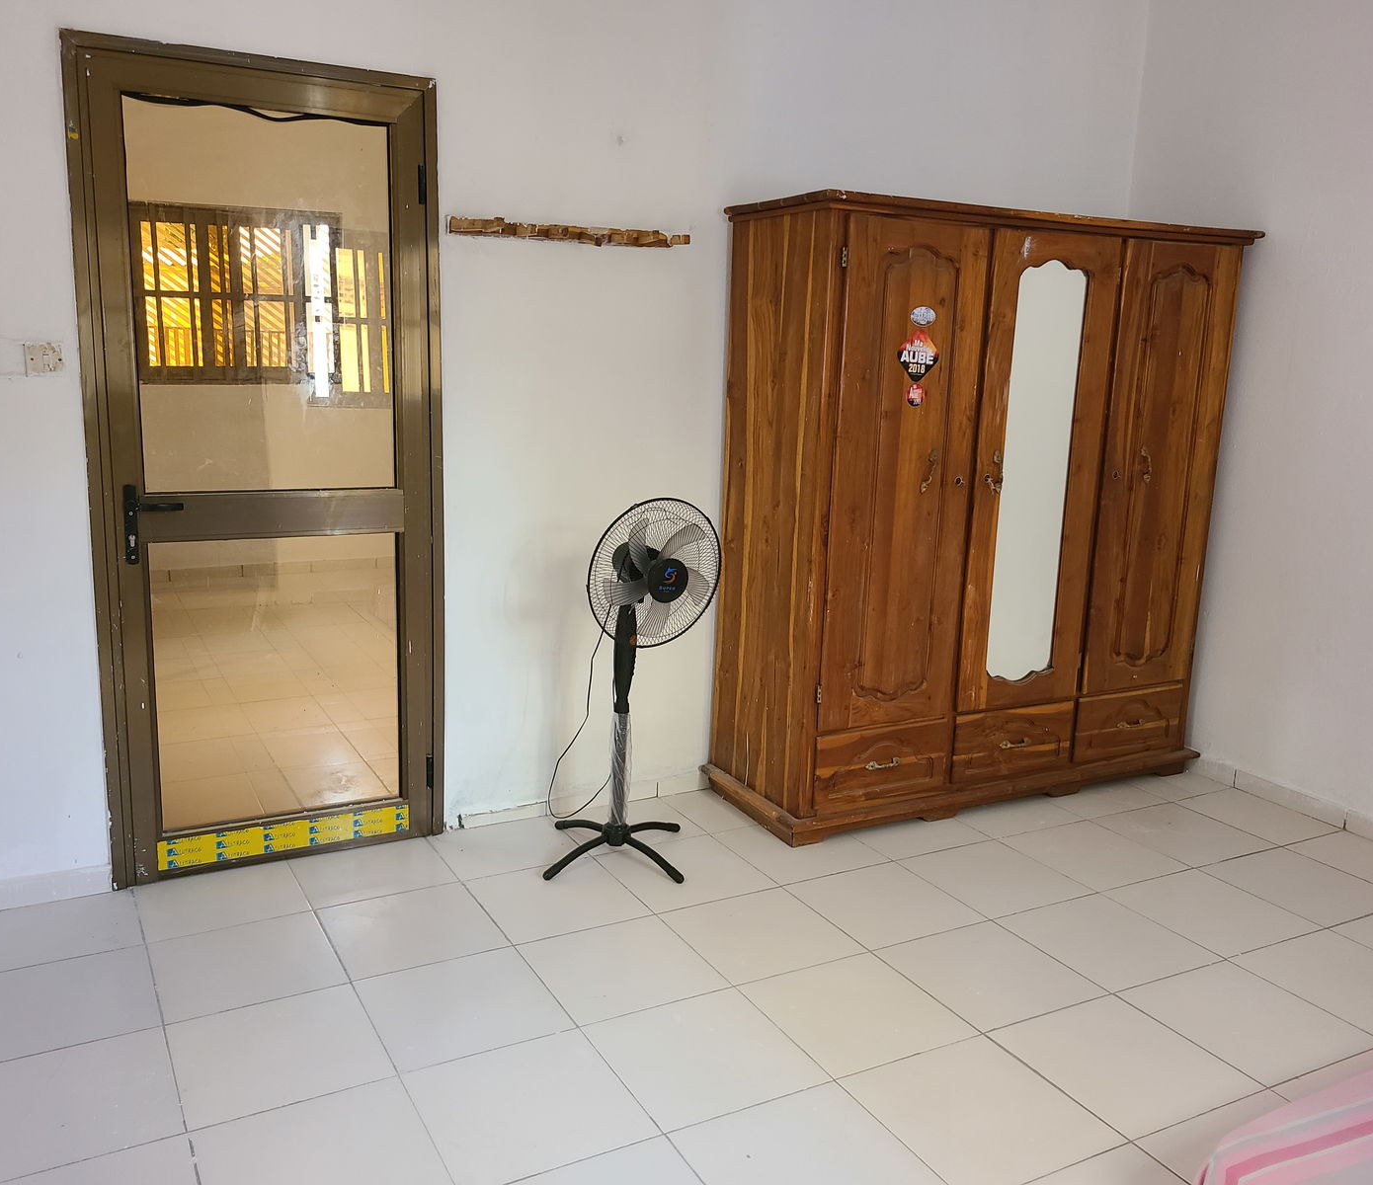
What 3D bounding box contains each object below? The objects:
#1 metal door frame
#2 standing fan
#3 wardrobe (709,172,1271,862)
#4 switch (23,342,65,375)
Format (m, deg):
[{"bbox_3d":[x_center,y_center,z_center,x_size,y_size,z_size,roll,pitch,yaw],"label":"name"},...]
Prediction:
[{"bbox_3d":[-1.134,-0.302,3.280,0.922,2.203,0.090,-4,13,-28],"label":"metal door frame"},{"bbox_3d":[-0.182,0.250,3.486,0.534,1.102,0.534,-6,14,-36],"label":"standing fan"},{"bbox_3d":[1.022,-0.274,4.132,1.832,1.954,0.596,-4,13,-28],"label":"wardrobe"},{"bbox_3d":[-1.595,-0.578,2.948,0.082,0.080,0.014,-4,13,-28],"label":"switch"}]

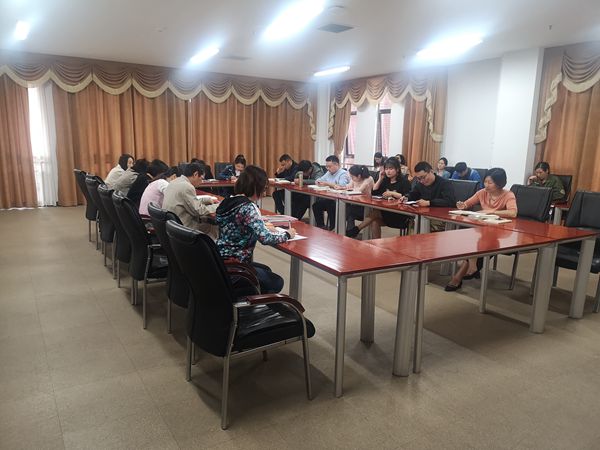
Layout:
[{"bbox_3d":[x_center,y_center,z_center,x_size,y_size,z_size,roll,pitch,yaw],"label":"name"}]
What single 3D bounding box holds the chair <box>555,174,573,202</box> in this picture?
[{"bbox_3d":[4.055,-0.312,7.874,0.720,1.030,0.600,-5,12,-31],"label":"chair"}]

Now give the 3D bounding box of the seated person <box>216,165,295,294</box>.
[{"bbox_3d":[-0.313,0.225,3.367,0.800,1.270,0.520,-5,12,-30],"label":"seated person"}]

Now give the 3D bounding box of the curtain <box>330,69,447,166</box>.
[{"bbox_3d":[1.753,-1.974,10.829,0.250,2.870,3.800,-5,12,-30],"label":"curtain"}]

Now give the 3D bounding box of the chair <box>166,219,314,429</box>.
[{"bbox_3d":[-0.309,0.485,2.673,0.760,1.010,0.600,-5,12,-30],"label":"chair"}]

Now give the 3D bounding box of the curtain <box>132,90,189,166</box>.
[{"bbox_3d":[-3.204,-1.849,10.999,1.300,2.600,0.200,-5,12,-33],"label":"curtain"}]

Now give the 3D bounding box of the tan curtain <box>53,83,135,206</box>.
[{"bbox_3d":[-4.046,-1.635,9.261,1.520,2.500,0.180,-5,13,-31],"label":"tan curtain"}]

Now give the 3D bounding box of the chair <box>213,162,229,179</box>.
[{"bbox_3d":[-1.333,-0.728,9.532,0.600,1.030,0.720,-5,12,-31],"label":"chair"}]

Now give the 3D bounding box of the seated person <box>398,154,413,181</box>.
[{"bbox_3d":[1.931,-0.701,8.793,0.750,1.210,0.500,-5,12,-30],"label":"seated person"}]

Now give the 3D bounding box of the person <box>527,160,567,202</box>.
[{"bbox_3d":[3.267,-0.247,6.408,0.800,1.230,0.550,-5,12,-30],"label":"person"}]

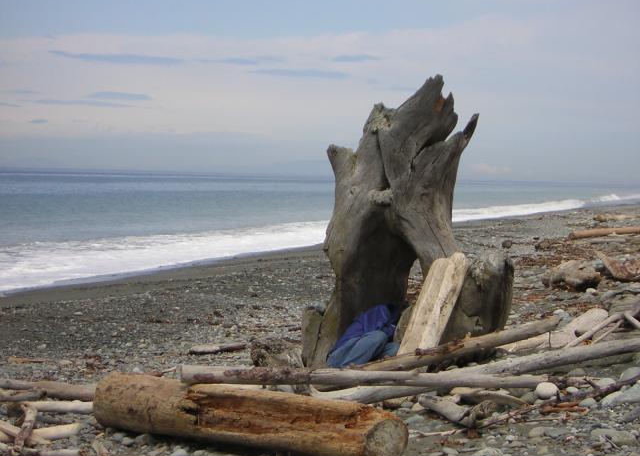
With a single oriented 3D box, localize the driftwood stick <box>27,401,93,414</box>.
[{"bbox_3d":[-1.689,1.174,13.100,0.490,0.080,0.080,1,1,0],"label":"driftwood stick"}]

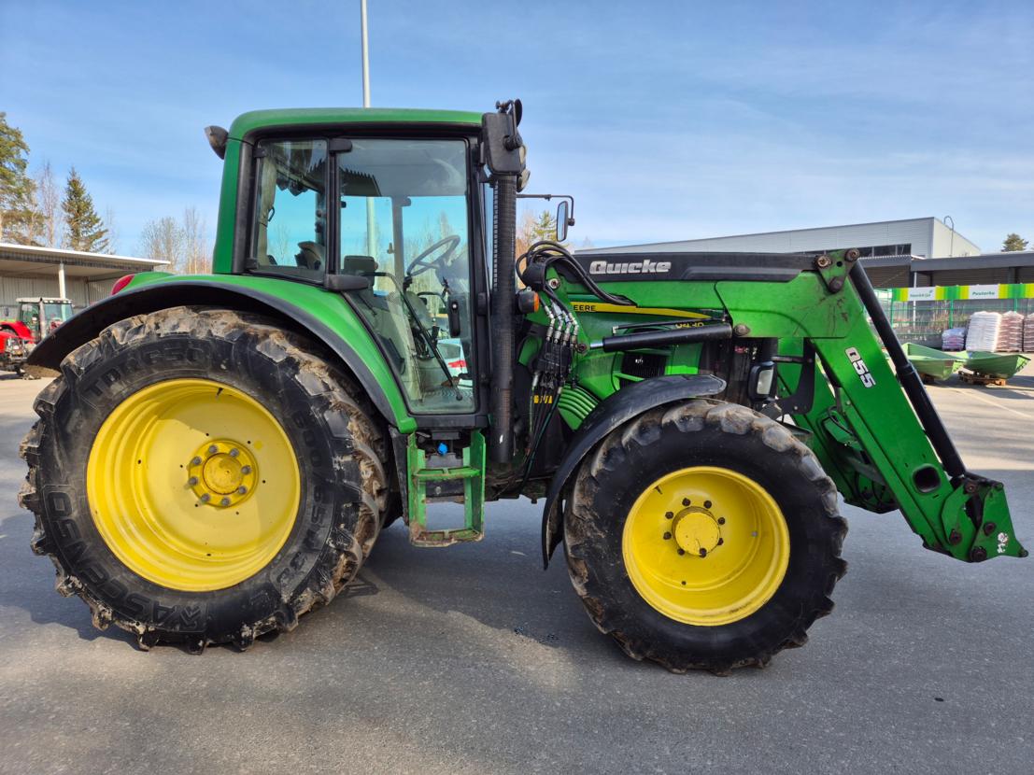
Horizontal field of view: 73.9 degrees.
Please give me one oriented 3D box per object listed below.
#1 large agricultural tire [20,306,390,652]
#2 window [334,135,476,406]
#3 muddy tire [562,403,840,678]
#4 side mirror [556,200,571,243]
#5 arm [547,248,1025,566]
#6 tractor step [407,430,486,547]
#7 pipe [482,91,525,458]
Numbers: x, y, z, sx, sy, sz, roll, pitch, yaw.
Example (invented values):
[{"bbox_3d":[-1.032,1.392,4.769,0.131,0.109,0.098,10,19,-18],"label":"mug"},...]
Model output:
[{"bbox_3d":[-1.509,0.407,3.476,1.720,1.660,0.600,1,4,1],"label":"large agricultural tire"},{"bbox_3d":[-0.573,-0.577,3.595,0.745,1.400,0.070,1,4,1],"label":"window"},{"bbox_3d":[0.897,0.696,3.394,1.310,1.270,0.470,2,4,7],"label":"muddy tire"},{"bbox_3d":[0.342,-1.259,5.186,0.070,0.310,0.190,-1,5,-22],"label":"side mirror"},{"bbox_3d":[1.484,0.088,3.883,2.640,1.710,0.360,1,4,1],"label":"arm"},{"bbox_3d":[-0.354,0.524,3.612,0.375,0.600,0.250,1,4,1],"label":"tractor step"},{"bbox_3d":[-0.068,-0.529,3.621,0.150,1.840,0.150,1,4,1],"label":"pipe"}]

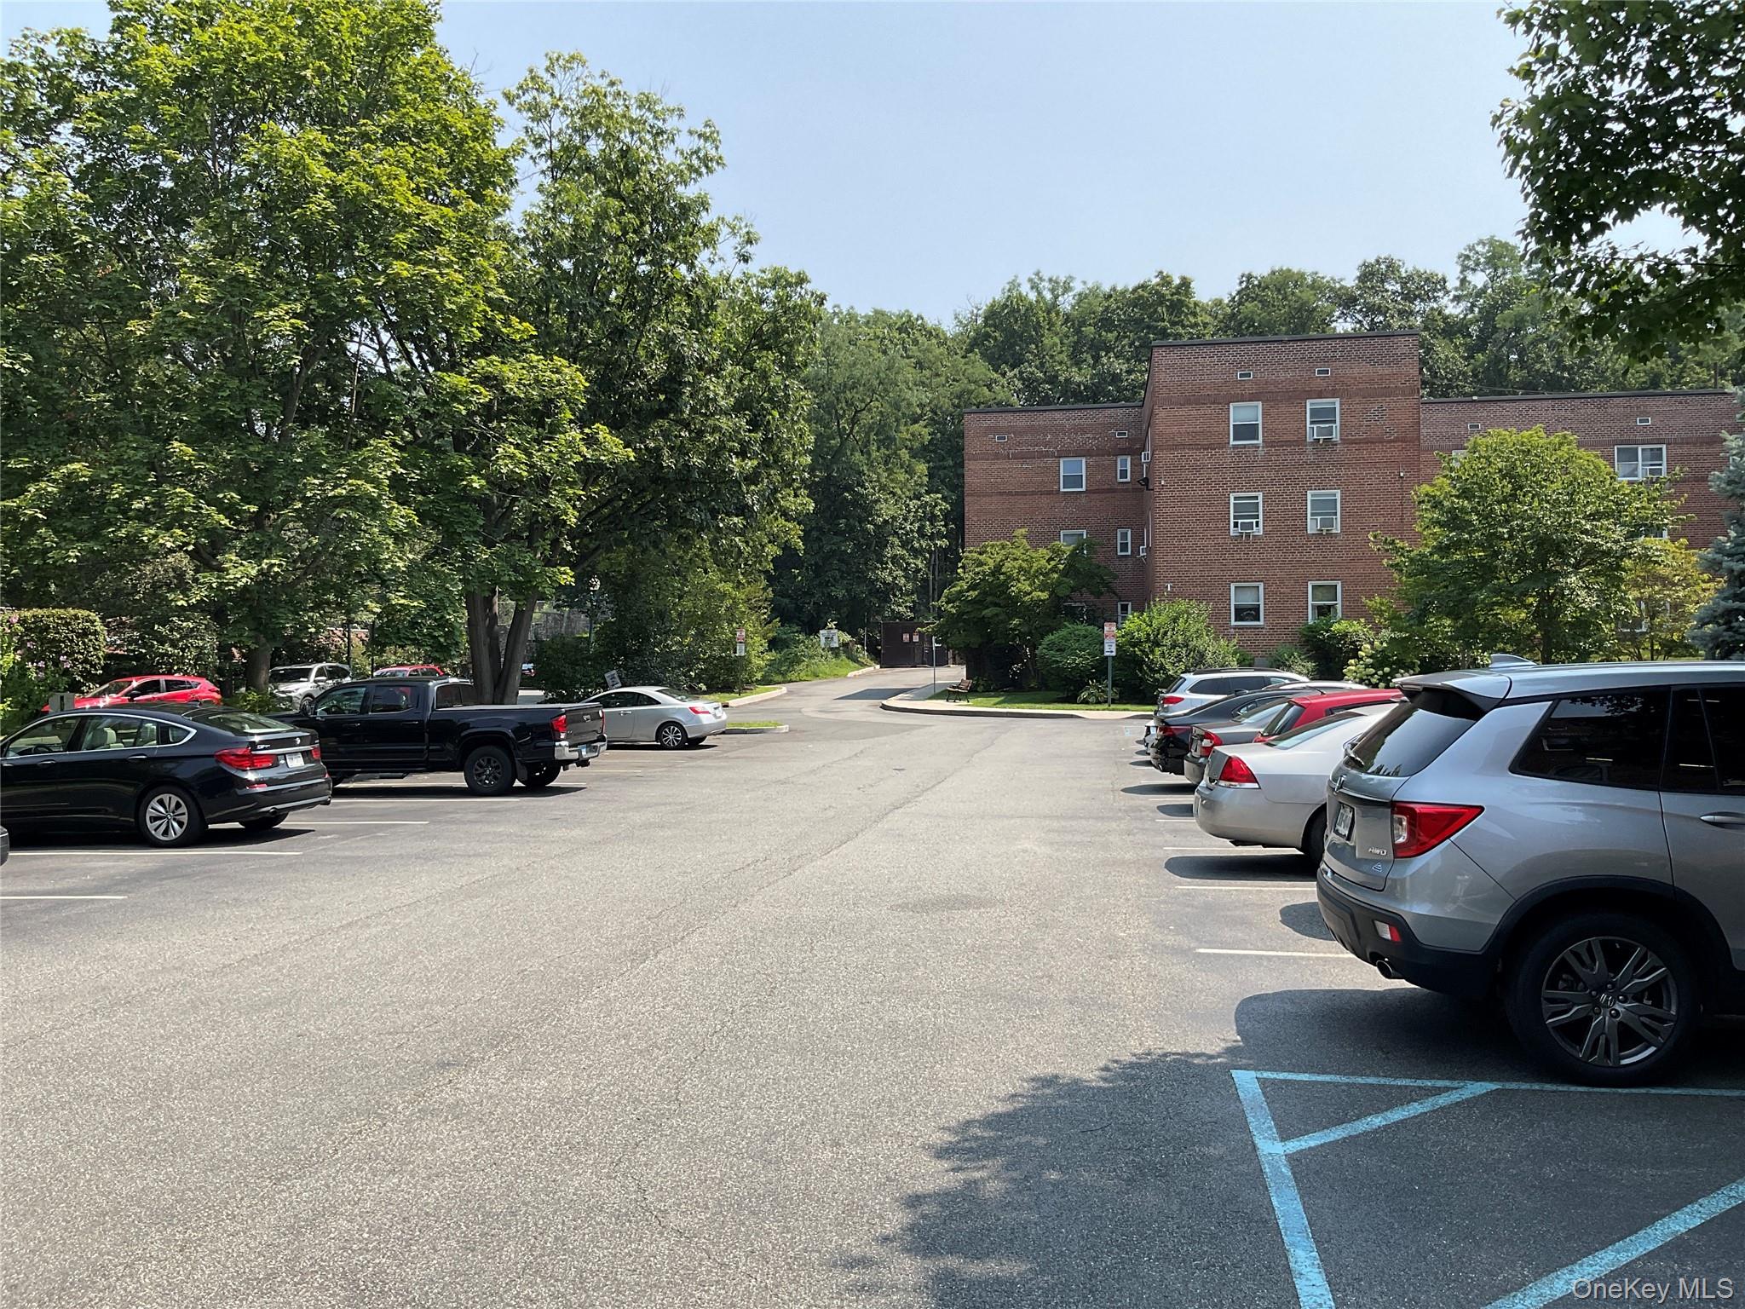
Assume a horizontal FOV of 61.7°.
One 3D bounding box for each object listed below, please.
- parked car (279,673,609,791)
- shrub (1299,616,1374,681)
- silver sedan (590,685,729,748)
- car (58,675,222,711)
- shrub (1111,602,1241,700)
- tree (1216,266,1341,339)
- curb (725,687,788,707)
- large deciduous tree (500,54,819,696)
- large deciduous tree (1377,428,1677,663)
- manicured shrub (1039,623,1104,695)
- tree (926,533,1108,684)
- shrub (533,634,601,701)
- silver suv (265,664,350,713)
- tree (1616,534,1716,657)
[{"bbox_3d":[-7.200,1.210,22.600,5.650,1.790,1.890,-1,0,9],"label":"parked car"},{"bbox_3d":[13.300,-0.100,42.000,2.000,2.050,1.800,0,-1,10],"label":"shrub"},{"bbox_3d":[-5.670,1.430,33.900,4.450,1.400,1.760,-1,0,9],"label":"silver sedan"},{"bbox_3d":[-19.850,1.330,39.300,1.800,1.540,4.400,-1,-1,27],"label":"car"},{"bbox_3d":[8.700,-0.120,42.000,3.550,2.750,2.800,0,-1,10],"label":"shrub"},{"bbox_3d":[23.600,-13.500,85.000,9.000,18.000,9.000,-1,-1,9],"label":"tree"},{"bbox_3d":[-3.900,1.500,50.500,0.900,0.300,7.500,-1,-1,12],"label":"curb"},{"bbox_3d":[-5.700,-6.800,38.000,9.200,17.400,9.200,-1,-1,9],"label":"large deciduous tree"},{"bbox_3d":[17.000,-2.600,38.000,7.800,6.700,7.500,-1,-1,9],"label":"large deciduous tree"},{"bbox_3d":[5.900,0.100,43.300,2.020,2.100,2.000,0,-1,10],"label":"manicured shrub"},{"bbox_3d":[4.800,-1.500,47.500,5.900,5.200,5.700,-1,-1,9],"label":"tree"},{"bbox_3d":[-10.300,0.500,47.000,2.300,2.400,2.200,-1,-1,9],"label":"shrub"},{"bbox_3d":[-18.850,1.180,48.300,1.900,1.700,4.750,0,-1,3],"label":"silver suv"},{"bbox_3d":[24.800,-1.750,45.500,3.800,4.000,3.800,-1,-1,9],"label":"tree"}]

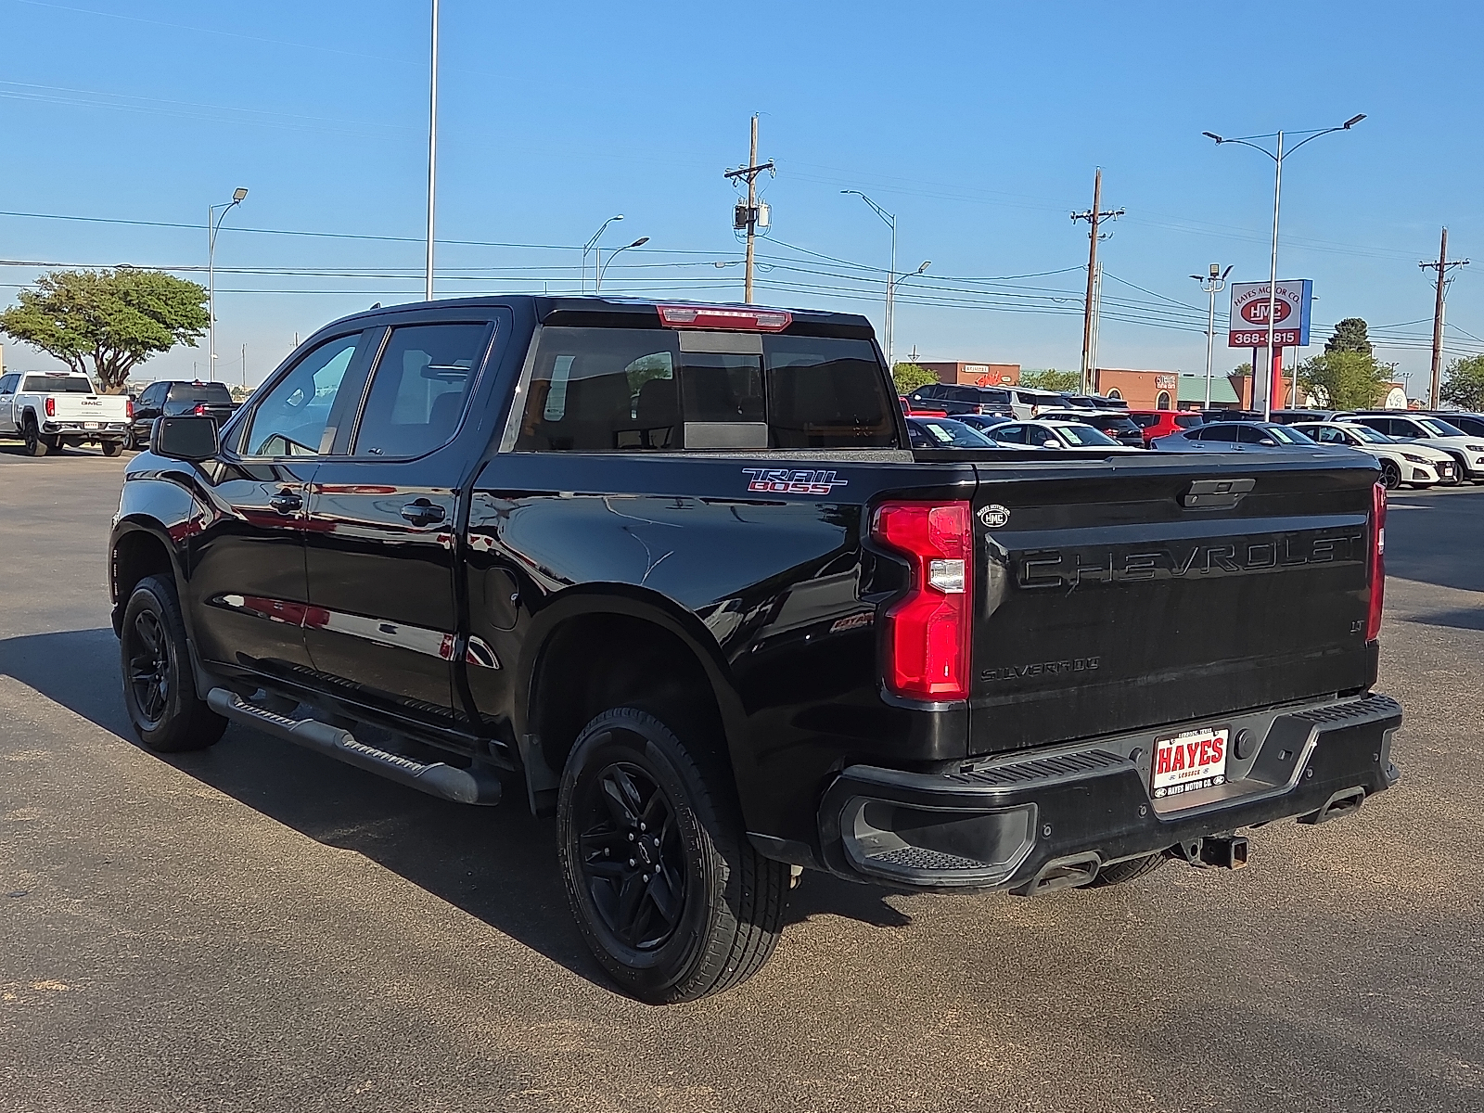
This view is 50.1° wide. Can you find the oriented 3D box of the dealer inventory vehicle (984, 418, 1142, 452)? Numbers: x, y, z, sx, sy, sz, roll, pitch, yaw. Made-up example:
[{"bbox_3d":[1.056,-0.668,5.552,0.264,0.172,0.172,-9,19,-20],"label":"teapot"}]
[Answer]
[{"bbox_3d":[5.863,-1.859,30.100,1.840,1.450,4.850,-3,6,-37],"label":"dealer inventory vehicle"}]

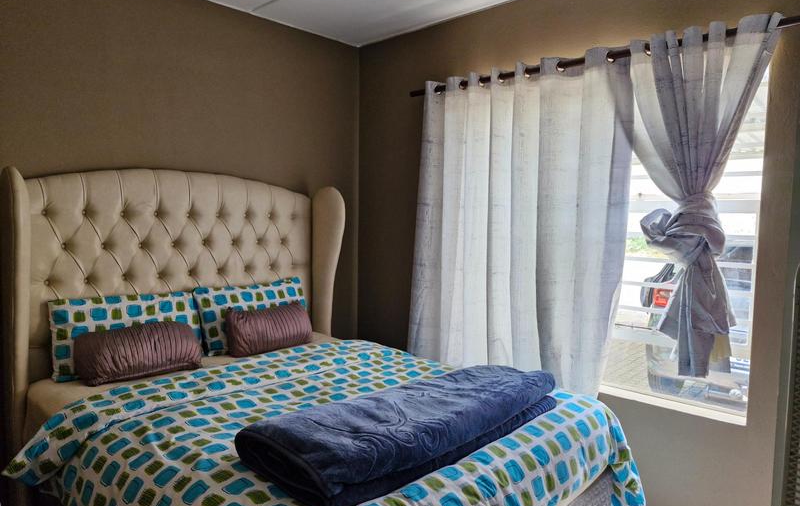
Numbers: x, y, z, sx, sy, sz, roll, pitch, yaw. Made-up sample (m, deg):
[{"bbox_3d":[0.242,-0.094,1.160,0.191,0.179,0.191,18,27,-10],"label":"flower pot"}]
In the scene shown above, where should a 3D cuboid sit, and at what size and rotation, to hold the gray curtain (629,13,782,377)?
[{"bbox_3d":[1.182,-0.195,2.217,0.590,1.445,0.170,5,5,43],"label":"gray curtain"}]

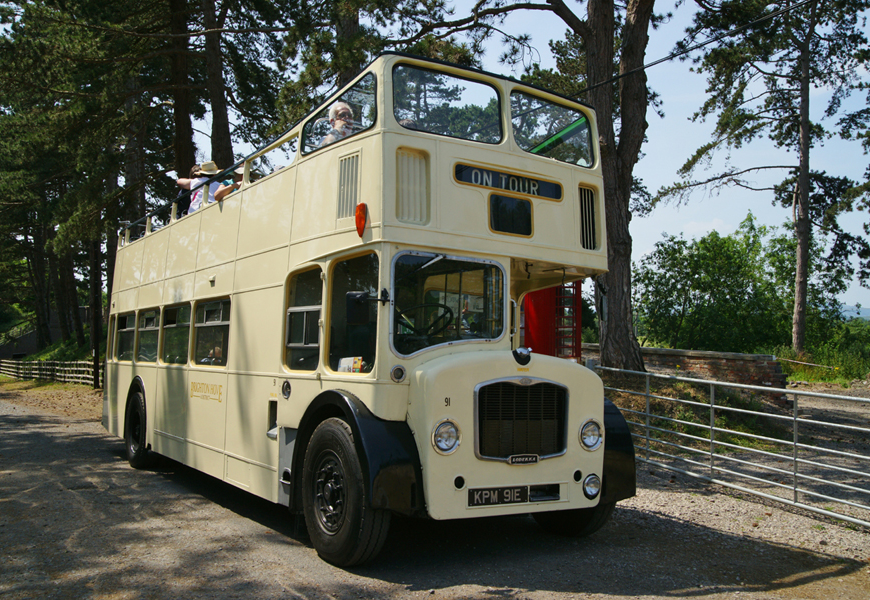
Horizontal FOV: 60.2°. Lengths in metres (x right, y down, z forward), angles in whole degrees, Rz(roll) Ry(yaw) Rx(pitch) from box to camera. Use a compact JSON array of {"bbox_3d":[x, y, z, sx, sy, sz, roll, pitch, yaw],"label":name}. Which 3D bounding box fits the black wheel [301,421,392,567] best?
[{"bbox_3d":[-0.620,1.339,5.280,0.270,1.030,1.030,5,-6,-32],"label":"black wheel"}]

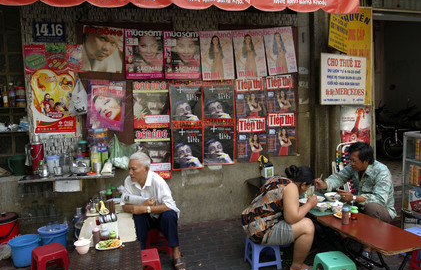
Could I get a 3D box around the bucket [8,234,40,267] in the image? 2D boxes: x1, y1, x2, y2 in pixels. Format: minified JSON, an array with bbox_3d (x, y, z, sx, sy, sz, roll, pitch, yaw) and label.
[{"bbox_3d":[-1.624,1.035,2.871,0.280,0.240,0.280,-2,3,0],"label":"bucket"}]

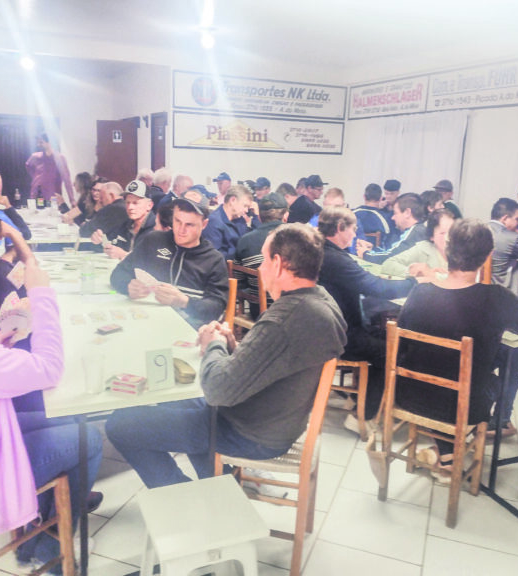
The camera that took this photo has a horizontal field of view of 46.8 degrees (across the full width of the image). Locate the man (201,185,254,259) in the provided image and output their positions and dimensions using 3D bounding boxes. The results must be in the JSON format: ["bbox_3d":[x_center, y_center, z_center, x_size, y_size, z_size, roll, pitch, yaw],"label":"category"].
[{"bbox_3d":[-0.134,-0.101,4.635,0.800,1.320,0.520,-1,13,-16],"label":"man"}]

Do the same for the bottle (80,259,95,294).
[{"bbox_3d":[-0.967,-0.063,3.359,0.070,0.216,0.070,7,13,22],"label":"bottle"}]

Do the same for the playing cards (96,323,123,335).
[{"bbox_3d":[-0.647,0.175,2.596,0.062,0.018,0.092,12,16,40],"label":"playing cards"}]

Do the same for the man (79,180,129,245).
[{"bbox_3d":[-1.363,-0.279,5.351,0.800,1.290,0.560,-2,13,-17],"label":"man"}]

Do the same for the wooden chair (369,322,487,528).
[{"bbox_3d":[0.822,0.574,2.759,0.380,0.870,0.420,11,15,35],"label":"wooden chair"}]

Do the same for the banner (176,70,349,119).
[{"bbox_3d":[0.103,-3.029,9.507,2.980,0.530,0.030,-3,13,-23],"label":"banner"}]

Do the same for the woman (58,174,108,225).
[{"bbox_3d":[-1.807,-0.483,6.191,0.750,1.302,0.520,-5,14,-30],"label":"woman"}]

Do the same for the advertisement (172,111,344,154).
[{"bbox_3d":[0.081,-2.466,9.629,2.970,0.530,0.030,-3,13,-23],"label":"advertisement"}]

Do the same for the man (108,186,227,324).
[{"bbox_3d":[-0.535,0.167,3.222,0.630,1.378,0.800,12,16,39],"label":"man"}]

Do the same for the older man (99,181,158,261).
[{"bbox_3d":[-0.893,-0.093,4.396,0.800,1.350,0.550,-7,15,-36],"label":"older man"}]

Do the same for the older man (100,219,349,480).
[{"bbox_3d":[-0.135,0.390,2.376,0.880,1.328,0.580,6,13,16],"label":"older man"}]

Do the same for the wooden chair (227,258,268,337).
[{"bbox_3d":[0.039,0.247,4.127,0.420,0.870,0.380,-8,16,-40],"label":"wooden chair"}]

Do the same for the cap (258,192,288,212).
[{"bbox_3d":[0.110,-0.576,4.001,0.185,0.130,0.260,6,13,17],"label":"cap"}]

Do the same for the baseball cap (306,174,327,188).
[{"bbox_3d":[0.691,-1.280,7.200,0.270,0.140,0.180,0,12,-10],"label":"baseball cap"}]

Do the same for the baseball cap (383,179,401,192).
[{"bbox_3d":[1.549,-1.186,6.968,0.190,0.115,0.250,9,14,29],"label":"baseball cap"}]

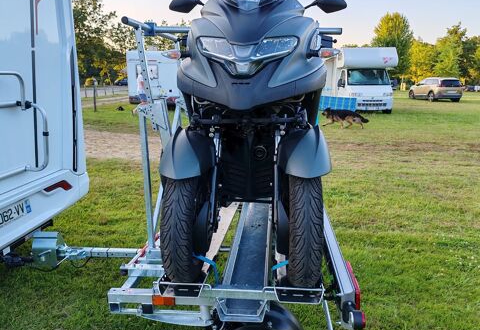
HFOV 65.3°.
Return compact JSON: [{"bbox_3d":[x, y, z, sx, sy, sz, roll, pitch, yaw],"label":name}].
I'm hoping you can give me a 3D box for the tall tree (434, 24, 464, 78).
[{"bbox_3d":[32.295,-16.609,57.726,4.900,9.900,4.900,0,13,0],"label":"tall tree"}]

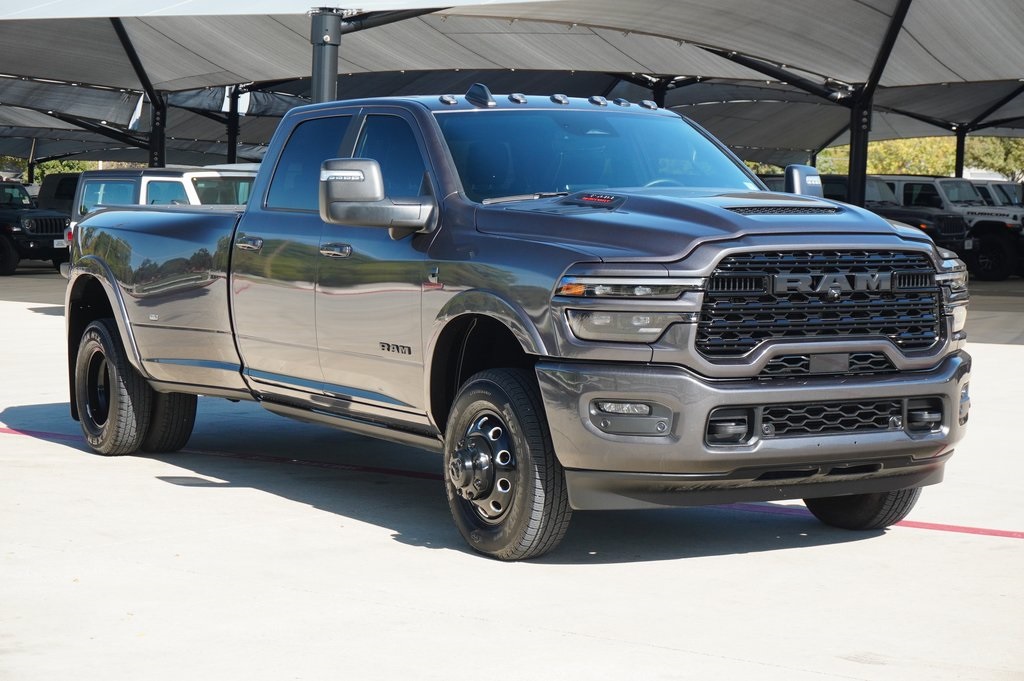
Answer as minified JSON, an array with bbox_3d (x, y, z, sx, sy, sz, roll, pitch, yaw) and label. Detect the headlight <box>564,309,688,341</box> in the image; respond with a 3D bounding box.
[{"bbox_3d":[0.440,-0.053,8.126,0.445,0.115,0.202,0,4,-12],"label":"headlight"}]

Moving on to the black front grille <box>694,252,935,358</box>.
[{"bbox_3d":[1.256,-0.153,8.439,1.220,0.420,0.140,-2,4,-30],"label":"black front grille"}]

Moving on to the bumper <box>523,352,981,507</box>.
[{"bbox_3d":[1.143,0.349,8.661,2.070,0.570,0.610,-2,4,-30],"label":"bumper"}]

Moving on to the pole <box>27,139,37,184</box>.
[{"bbox_3d":[-18.047,-5.582,80.120,0.280,3.860,0.280,0,4,0],"label":"pole"}]

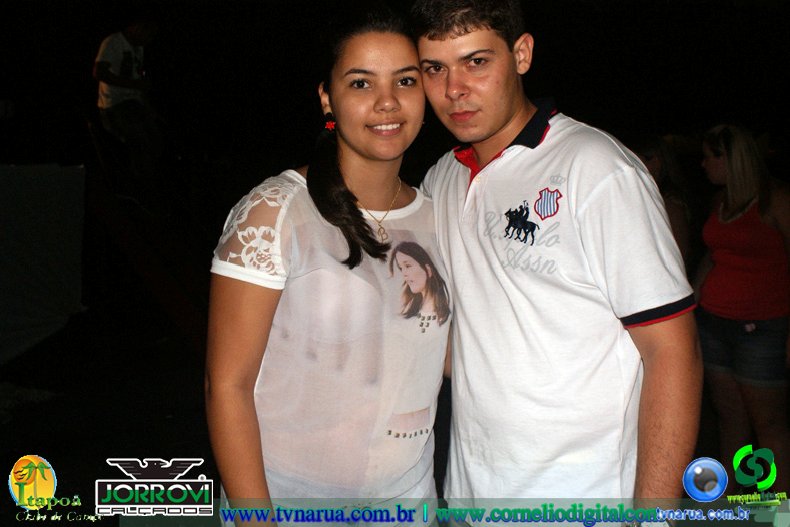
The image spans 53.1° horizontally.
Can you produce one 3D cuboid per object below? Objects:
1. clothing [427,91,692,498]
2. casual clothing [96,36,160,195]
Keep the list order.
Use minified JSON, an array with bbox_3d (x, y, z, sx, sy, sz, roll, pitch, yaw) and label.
[{"bbox_3d":[0.225,0.095,1.290,0.500,0.700,0.310,1,6,31],"label":"clothing"},{"bbox_3d":[-2.024,-1.131,6.000,0.470,1.220,0.470,3,6,35],"label":"casual clothing"}]

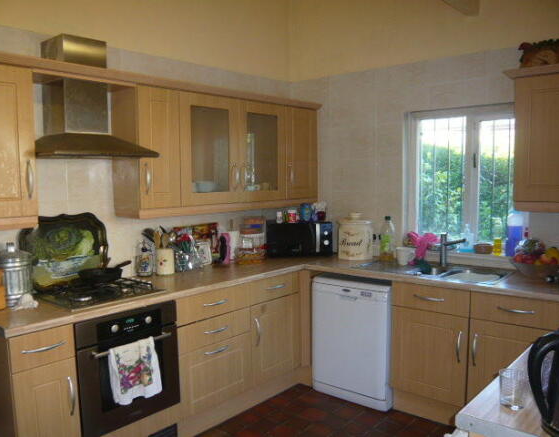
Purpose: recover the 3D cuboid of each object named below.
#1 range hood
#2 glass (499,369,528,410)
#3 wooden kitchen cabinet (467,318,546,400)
[{"bbox_3d":[-1.060,-0.644,2.555,0.500,0.650,0.600,2,5,40],"label":"range hood"},{"bbox_3d":[0.621,0.456,1.255,0.068,0.090,0.068,2,5,40],"label":"glass"},{"bbox_3d":[1.516,0.872,2.894,0.494,0.566,0.550,2,5,40],"label":"wooden kitchen cabinet"}]

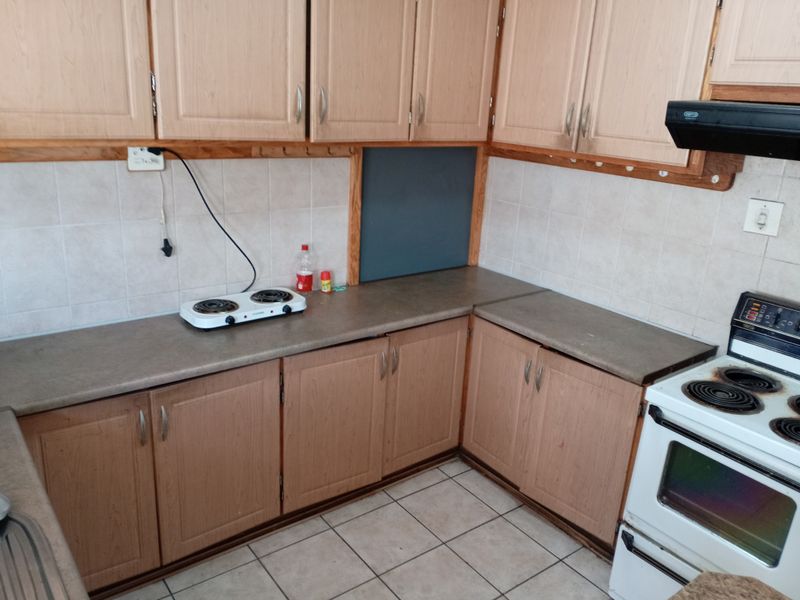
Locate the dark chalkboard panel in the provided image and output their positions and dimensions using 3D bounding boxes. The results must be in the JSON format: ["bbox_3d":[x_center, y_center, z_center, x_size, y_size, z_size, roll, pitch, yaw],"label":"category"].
[{"bbox_3d":[0.104,-0.444,3.193,0.731,0.657,0.020,-10,22,-36],"label":"dark chalkboard panel"}]

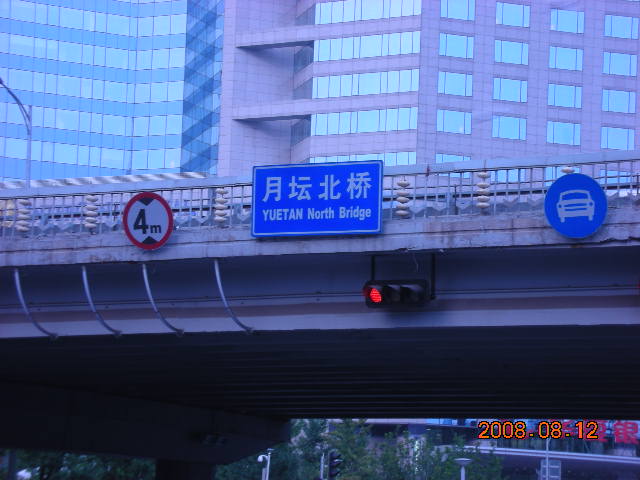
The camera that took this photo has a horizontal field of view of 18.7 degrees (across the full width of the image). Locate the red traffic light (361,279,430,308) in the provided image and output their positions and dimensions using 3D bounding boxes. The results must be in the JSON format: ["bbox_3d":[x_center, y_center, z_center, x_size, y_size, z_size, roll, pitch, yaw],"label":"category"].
[{"bbox_3d":[1.065,0.762,27.500,0.920,0.380,0.340,-2,-9,29],"label":"red traffic light"}]

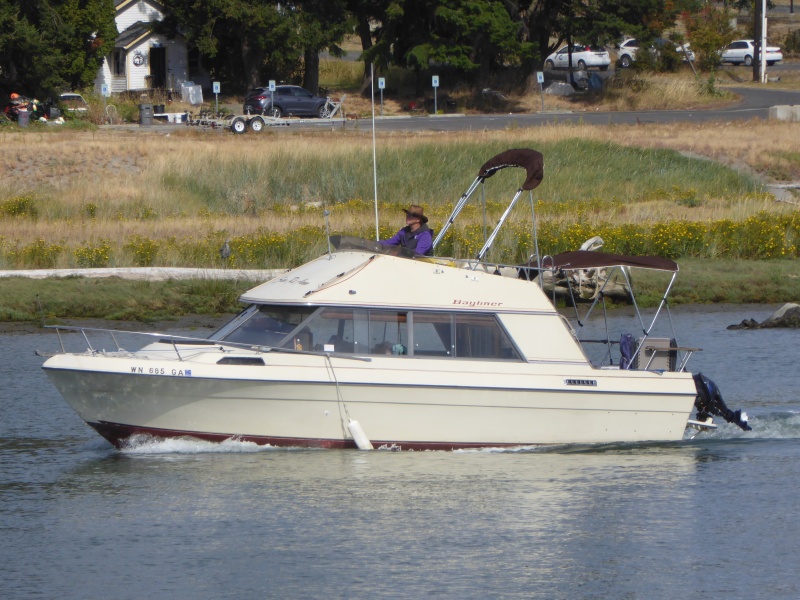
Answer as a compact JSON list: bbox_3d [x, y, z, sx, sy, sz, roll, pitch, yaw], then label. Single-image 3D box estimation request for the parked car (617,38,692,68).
[{"bbox_3d":[14.024,-13.488,350.000,4.650,1.680,1.850,2,3,44],"label":"parked car"}]

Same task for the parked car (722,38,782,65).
[{"bbox_3d":[18.663,-13.378,347.000,1.770,1.430,4.700,-2,3,-43],"label":"parked car"}]

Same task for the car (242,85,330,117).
[{"bbox_3d":[-5.484,-9.887,320.000,4.480,1.660,1.860,-1,2,-29],"label":"car"}]

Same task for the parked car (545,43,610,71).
[{"bbox_3d":[9.649,-13.182,348.000,1.730,1.490,4.400,-2,3,-42],"label":"parked car"}]

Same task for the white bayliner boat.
[{"bbox_3d":[-0.080,0.090,78.000,8.950,3.900,2.550,1,1,-21],"label":"white bayliner boat"}]

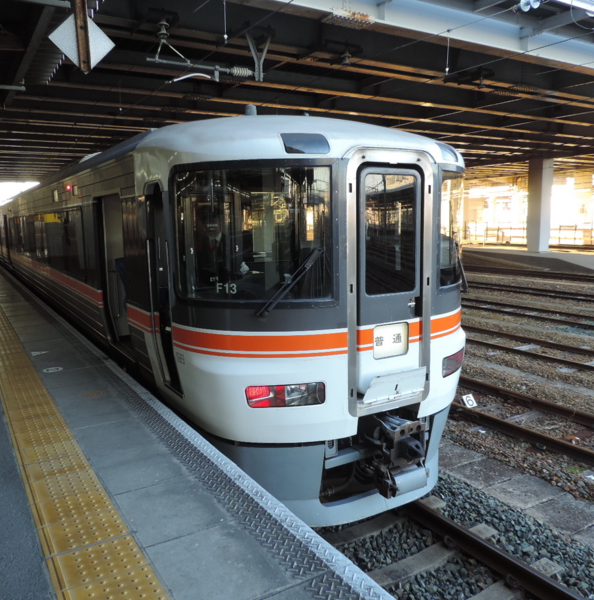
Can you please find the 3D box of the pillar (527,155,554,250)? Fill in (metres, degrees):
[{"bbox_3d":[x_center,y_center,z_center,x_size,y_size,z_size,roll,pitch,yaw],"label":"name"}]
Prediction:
[{"bbox_3d":[17.705,-6.808,40.556,1.100,6.660,1.100,-5,9,-31],"label":"pillar"}]

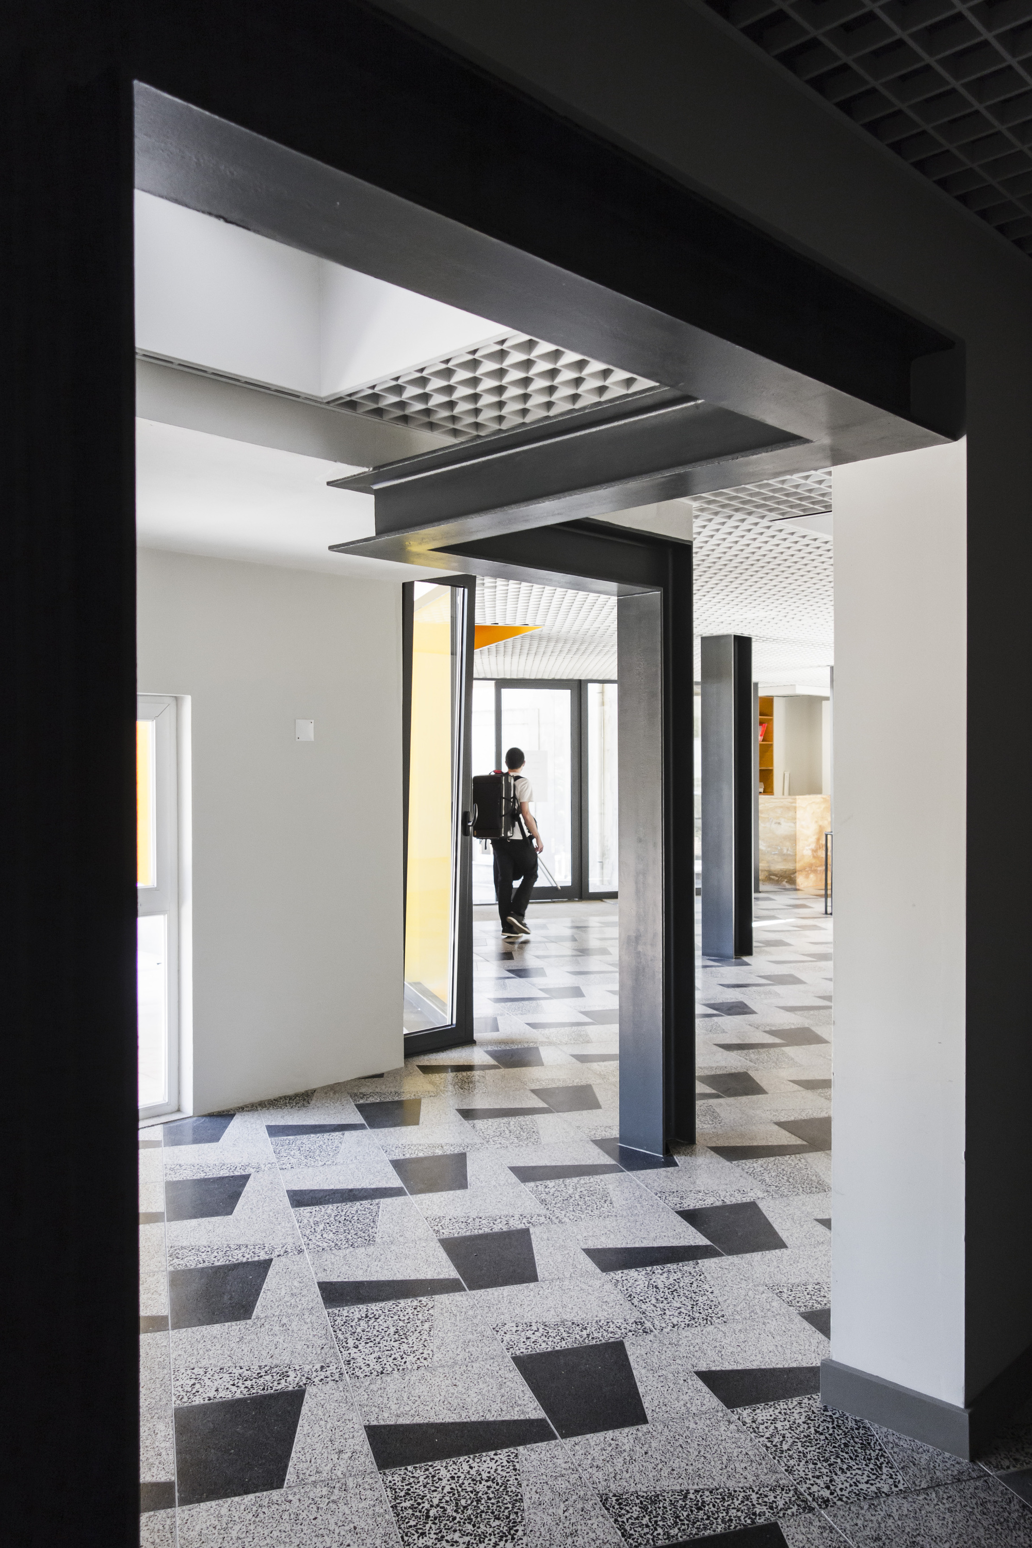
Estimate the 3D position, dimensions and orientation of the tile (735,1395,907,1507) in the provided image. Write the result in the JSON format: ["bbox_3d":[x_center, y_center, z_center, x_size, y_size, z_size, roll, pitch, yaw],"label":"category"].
[{"bbox_3d":[0.689,1.470,2.623,0.294,0.014,0.392,0,0,-17],"label":"tile"}]

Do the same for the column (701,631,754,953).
[{"bbox_3d":[1.651,0.182,9.412,0.293,2.481,0.263,0,0,43],"label":"column"}]

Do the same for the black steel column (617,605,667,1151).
[{"bbox_3d":[0.550,0.382,4.712,0.208,2.140,0.212,0,0,43],"label":"black steel column"}]

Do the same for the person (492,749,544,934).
[{"bbox_3d":[0.008,0.594,10.643,0.500,1.655,0.450,0,0,40],"label":"person"}]

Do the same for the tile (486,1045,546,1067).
[{"bbox_3d":[0.033,1.452,6.137,0.301,0.014,0.386,0,0,-17],"label":"tile"}]

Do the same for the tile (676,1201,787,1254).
[{"bbox_3d":[0.723,1.451,3.838,0.299,0.020,0.382,0,0,-17],"label":"tile"}]

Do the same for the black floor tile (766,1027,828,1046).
[{"bbox_3d":[1.567,1.439,6.570,0.299,0.020,0.382,0,0,-17],"label":"black floor tile"}]

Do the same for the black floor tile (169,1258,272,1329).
[{"bbox_3d":[-0.811,1.457,3.369,0.299,0.020,0.382,0,0,-17],"label":"black floor tile"}]

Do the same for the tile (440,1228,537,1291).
[{"bbox_3d":[-0.044,1.454,3.603,0.299,0.020,0.382,0,0,-17],"label":"tile"}]

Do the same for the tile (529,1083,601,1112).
[{"bbox_3d":[0.262,1.447,5.347,0.299,0.020,0.382,0,0,-17],"label":"tile"}]

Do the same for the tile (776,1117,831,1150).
[{"bbox_3d":[1.269,1.456,4.859,0.301,0.014,0.386,0,0,-17],"label":"tile"}]

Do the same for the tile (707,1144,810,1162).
[{"bbox_3d":[0.954,1.447,4.617,0.390,0.020,0.176,0,0,-17],"label":"tile"}]

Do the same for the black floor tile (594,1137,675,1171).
[{"bbox_3d":[0.493,1.449,4.592,0.299,0.020,0.382,0,0,-17],"label":"black floor tile"}]

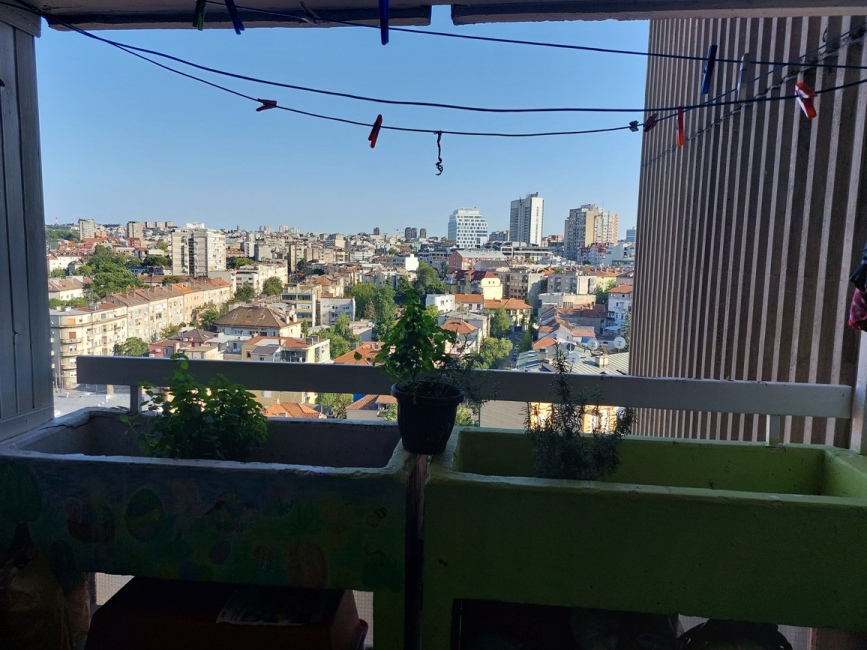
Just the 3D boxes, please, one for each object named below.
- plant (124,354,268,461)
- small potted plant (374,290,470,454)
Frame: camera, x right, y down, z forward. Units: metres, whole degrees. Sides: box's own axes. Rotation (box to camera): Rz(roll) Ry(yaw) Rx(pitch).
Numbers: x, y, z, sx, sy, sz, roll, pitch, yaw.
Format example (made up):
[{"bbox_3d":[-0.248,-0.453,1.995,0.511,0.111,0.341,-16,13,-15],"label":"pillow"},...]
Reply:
[{"bbox_3d":[-0.618,0.245,1.594,0.340,0.310,0.280,2,7,6],"label":"plant"},{"bbox_3d":[-0.023,0.122,1.537,0.240,0.400,0.215,2,7,6],"label":"small potted plant"}]

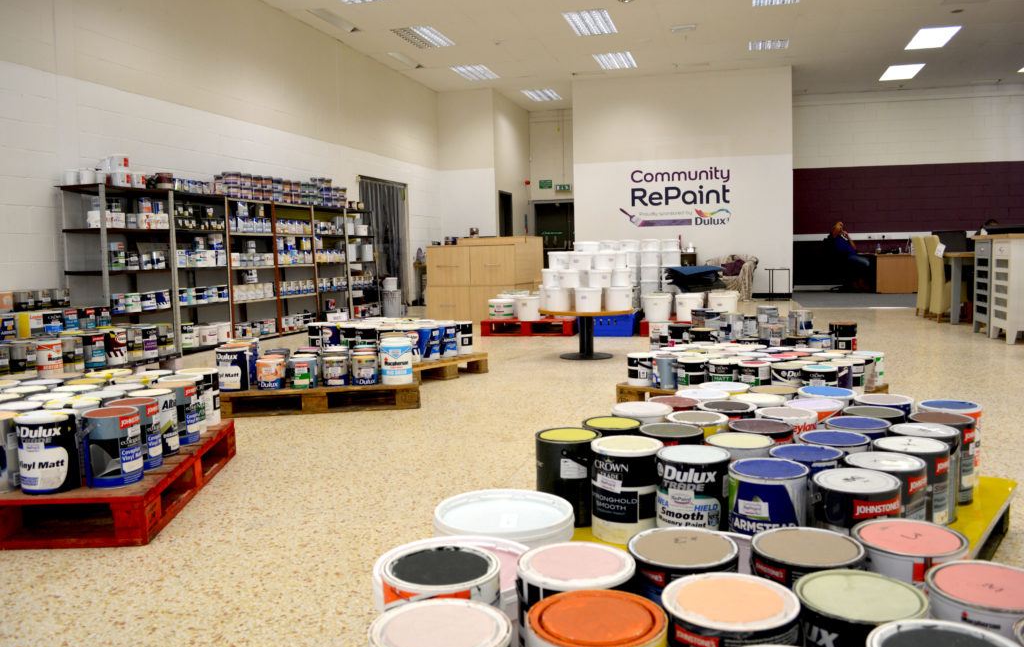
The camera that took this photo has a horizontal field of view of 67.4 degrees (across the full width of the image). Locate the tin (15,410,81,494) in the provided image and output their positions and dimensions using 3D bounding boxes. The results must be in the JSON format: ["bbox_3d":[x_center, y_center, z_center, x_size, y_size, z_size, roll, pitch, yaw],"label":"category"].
[{"bbox_3d":[-1.527,0.425,2.529,0.175,0.228,0.175,-2,6,-20],"label":"tin"}]

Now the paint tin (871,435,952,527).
[{"bbox_3d":[1.046,0.428,2.023,0.179,0.220,0.179,0,5,0],"label":"paint tin"}]

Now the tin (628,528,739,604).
[{"bbox_3d":[0.290,0.484,1.312,0.183,0.215,0.183,0,5,0],"label":"tin"}]

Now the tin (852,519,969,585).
[{"bbox_3d":[0.699,0.482,1.359,0.183,0.215,0.183,0,5,3],"label":"tin"}]

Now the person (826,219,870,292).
[{"bbox_3d":[6.566,-1.309,14.900,0.800,1.330,0.520,0,6,11],"label":"person"}]

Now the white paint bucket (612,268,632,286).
[{"bbox_3d":[0.969,-0.403,6.800,0.198,0.158,0.198,0,5,8],"label":"white paint bucket"}]

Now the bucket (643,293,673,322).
[{"bbox_3d":[1.541,-0.165,8.178,0.318,0.287,0.318,0,6,11],"label":"bucket"}]

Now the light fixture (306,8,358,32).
[{"bbox_3d":[-2.400,-4.165,10.493,0.260,0.100,1.150,1,6,16],"label":"light fixture"}]

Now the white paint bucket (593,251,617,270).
[{"bbox_3d":[0.803,-0.548,6.680,0.205,0.162,0.205,0,5,7],"label":"white paint bucket"}]

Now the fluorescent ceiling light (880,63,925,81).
[{"bbox_3d":[7.082,-4.593,13.957,0.600,0.080,1.200,1,6,16],"label":"fluorescent ceiling light"}]

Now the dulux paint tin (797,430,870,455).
[{"bbox_3d":[0.907,0.435,2.162,0.183,0.230,0.183,2,6,23],"label":"dulux paint tin"}]

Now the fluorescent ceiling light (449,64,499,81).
[{"bbox_3d":[-0.620,-4.490,13.672,0.600,0.080,1.200,1,6,16],"label":"fluorescent ceiling light"}]

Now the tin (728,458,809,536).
[{"bbox_3d":[0.606,0.455,1.824,0.179,0.226,0.179,1,6,21],"label":"tin"}]

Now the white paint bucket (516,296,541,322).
[{"bbox_3d":[0.195,-0.158,8.640,0.270,0.265,0.270,0,5,1],"label":"white paint bucket"}]

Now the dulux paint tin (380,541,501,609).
[{"bbox_3d":[-0.111,0.507,1.253,0.183,0.230,0.183,-1,5,-6],"label":"dulux paint tin"}]

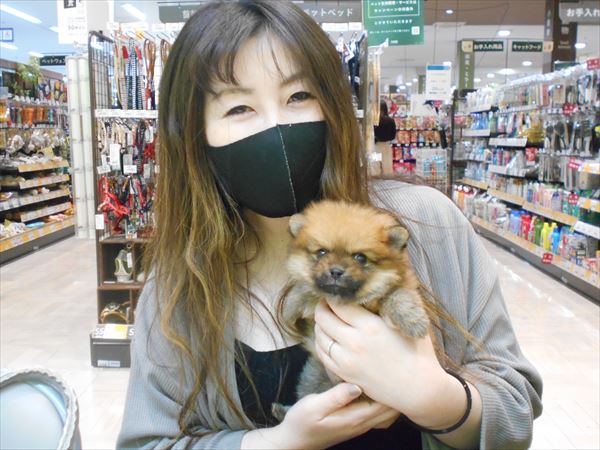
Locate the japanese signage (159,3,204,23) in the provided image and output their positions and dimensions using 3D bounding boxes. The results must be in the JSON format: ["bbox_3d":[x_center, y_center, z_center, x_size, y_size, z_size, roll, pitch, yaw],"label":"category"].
[{"bbox_3d":[-0.750,-1.455,4.650,0.440,0.130,0.015,0,7,1],"label":"japanese signage"}]

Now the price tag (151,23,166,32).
[{"bbox_3d":[-0.633,-0.884,3.030,0.058,0.034,0.005,0,7,1],"label":"price tag"}]

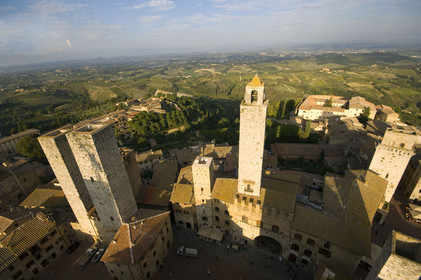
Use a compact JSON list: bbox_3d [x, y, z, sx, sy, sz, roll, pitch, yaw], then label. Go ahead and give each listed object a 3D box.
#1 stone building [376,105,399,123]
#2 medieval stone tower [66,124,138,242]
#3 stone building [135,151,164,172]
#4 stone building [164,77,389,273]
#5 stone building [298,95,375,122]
[{"bbox_3d":[174.380,-26.000,174.080,9.500,9.500,24.000,8,28,21],"label":"stone building"},{"bbox_3d":[-30.240,15.360,53.340,7.400,39.700,6.900,4,27,13],"label":"medieval stone tower"},{"bbox_3d":[-35.480,10.850,104.370,14.500,8.800,9.000,-11,27,-15],"label":"stone building"},{"bbox_3d":[18.350,6.200,54.030,57.000,51.000,30.000,9,28,22],"label":"stone building"},{"bbox_3d":[133.260,-36.790,195.590,62.000,14.000,57.000,7,27,19],"label":"stone building"}]

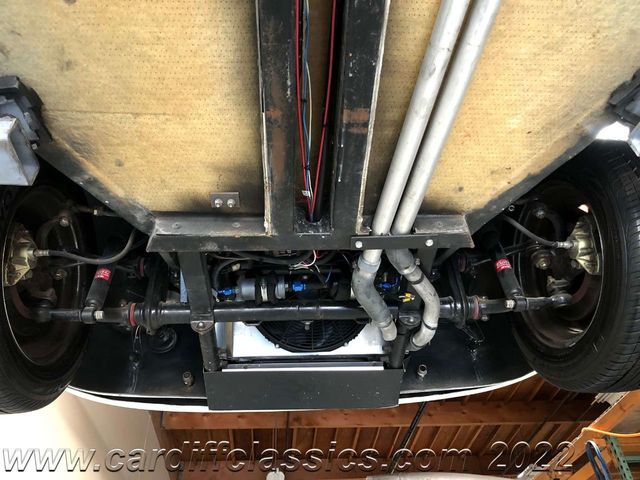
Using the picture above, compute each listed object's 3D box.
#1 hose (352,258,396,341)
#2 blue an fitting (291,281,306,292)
[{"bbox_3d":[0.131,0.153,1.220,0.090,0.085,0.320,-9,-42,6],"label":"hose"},{"bbox_3d":[-0.053,0.115,1.270,0.036,0.025,0.025,-1,-42,-3],"label":"blue an fitting"}]

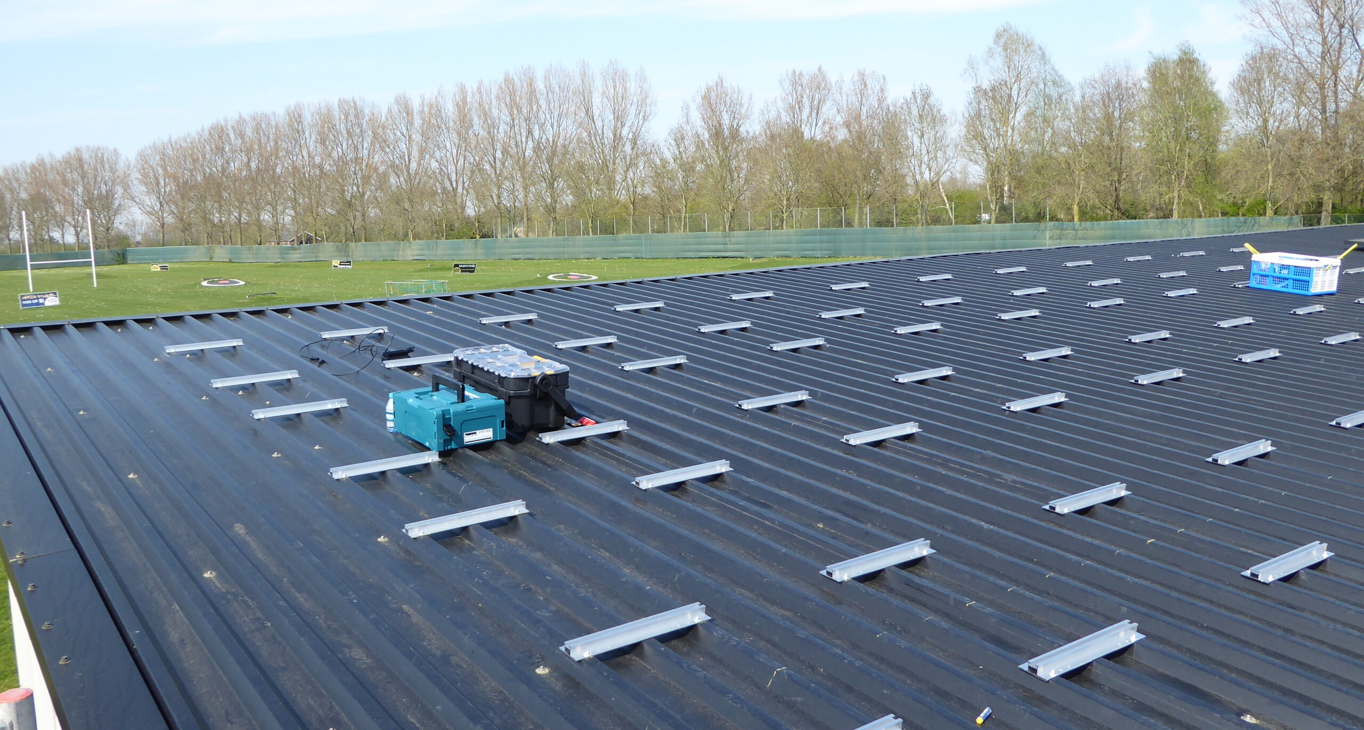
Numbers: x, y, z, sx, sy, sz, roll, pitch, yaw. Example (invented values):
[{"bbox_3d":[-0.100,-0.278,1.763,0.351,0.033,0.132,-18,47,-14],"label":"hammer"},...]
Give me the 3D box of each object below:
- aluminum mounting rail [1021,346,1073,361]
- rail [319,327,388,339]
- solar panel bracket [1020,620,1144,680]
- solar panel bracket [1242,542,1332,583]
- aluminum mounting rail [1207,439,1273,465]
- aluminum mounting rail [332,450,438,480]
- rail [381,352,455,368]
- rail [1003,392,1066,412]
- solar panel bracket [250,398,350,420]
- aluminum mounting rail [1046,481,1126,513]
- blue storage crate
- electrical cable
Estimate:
[{"bbox_3d":[2.059,-0.064,6.431,0.400,0.032,0.080,-8,15,-37],"label":"aluminum mounting rail"},{"bbox_3d":[-1.944,-0.194,6.784,0.400,0.032,0.080,-8,15,-37],"label":"rail"},{"bbox_3d":[0.971,0.679,2.754,0.402,0.026,0.079,-8,15,-36],"label":"solar panel bracket"},{"bbox_3d":[1.763,0.564,3.317,0.397,0.025,0.076,-8,15,-36],"label":"solar panel bracket"},{"bbox_3d":[2.195,0.338,4.473,0.402,0.026,0.079,-8,15,-36],"label":"aluminum mounting rail"},{"bbox_3d":[-1.075,0.359,4.153,0.402,0.026,0.079,-8,15,-36],"label":"aluminum mounting rail"},{"bbox_3d":[-1.368,-0.023,5.994,0.400,0.032,0.080,-8,15,-37],"label":"rail"},{"bbox_3d":[1.620,0.162,5.235,0.397,0.025,0.076,-8,15,-36],"label":"rail"},{"bbox_3d":[-1.644,0.180,4.925,0.397,0.025,0.076,-8,15,-36],"label":"solar panel bracket"},{"bbox_3d":[1.384,0.448,3.892,0.400,0.032,0.080,-8,15,-37],"label":"aluminum mounting rail"},{"bbox_3d":[5.009,-0.743,9.339,0.360,0.267,0.530,-6,13,-28],"label":"blue storage crate"},{"bbox_3d":[-1.824,-0.078,6.068,0.460,0.100,0.860,1,12,3],"label":"electrical cable"}]

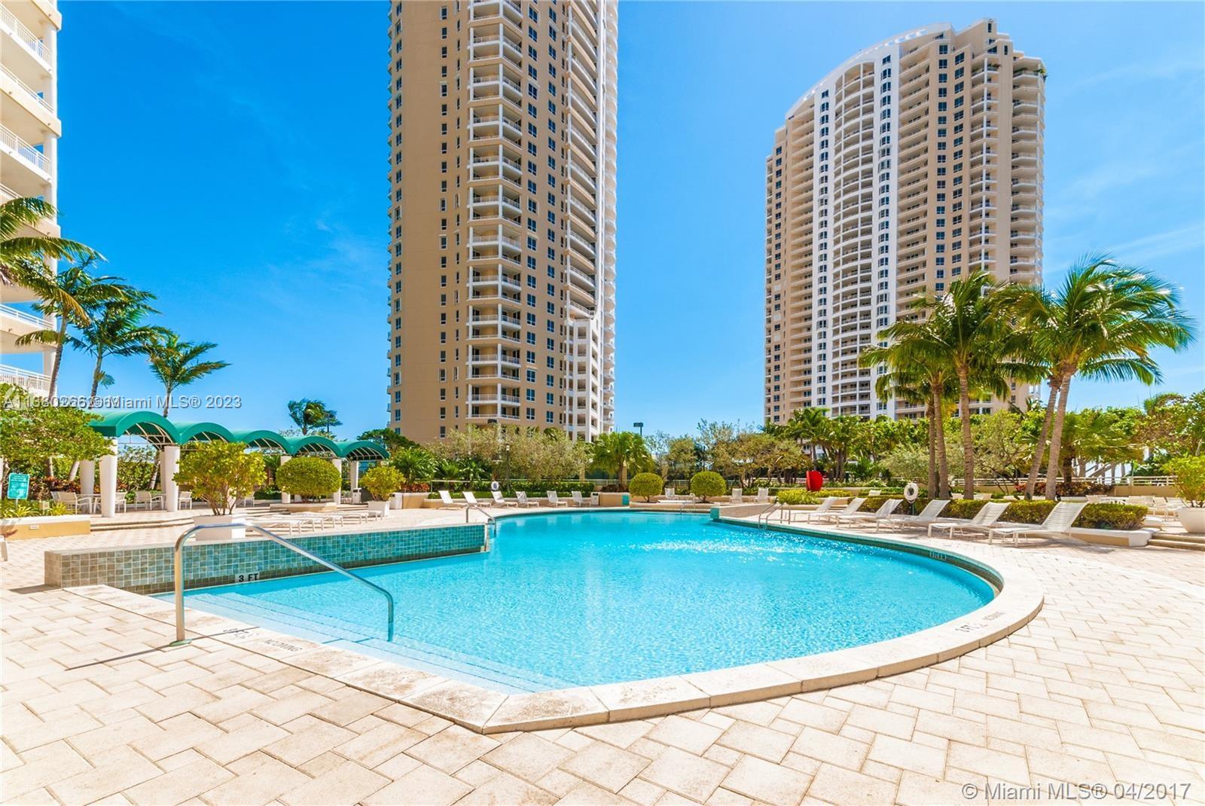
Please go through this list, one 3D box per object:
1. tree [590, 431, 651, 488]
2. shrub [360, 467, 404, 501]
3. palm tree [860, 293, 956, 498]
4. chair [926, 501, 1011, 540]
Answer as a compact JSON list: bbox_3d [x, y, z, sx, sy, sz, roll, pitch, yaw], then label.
[{"bbox_3d":[1.077,3.370,29.500,3.500,3.500,3.400,0,-5,0],"label":"tree"},{"bbox_3d":[-10.050,3.680,22.900,1.850,1.600,1.850,3,-6,-23],"label":"shrub"},{"bbox_3d":[12.000,0.050,19.100,4.100,7.800,4.100,-3,-7,32],"label":"palm tree"},{"bbox_3d":[9.500,3.020,12.950,1.900,0.920,0.650,1,-6,-12],"label":"chair"}]

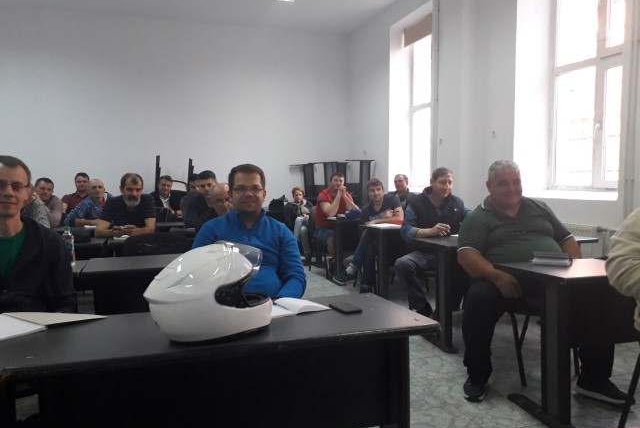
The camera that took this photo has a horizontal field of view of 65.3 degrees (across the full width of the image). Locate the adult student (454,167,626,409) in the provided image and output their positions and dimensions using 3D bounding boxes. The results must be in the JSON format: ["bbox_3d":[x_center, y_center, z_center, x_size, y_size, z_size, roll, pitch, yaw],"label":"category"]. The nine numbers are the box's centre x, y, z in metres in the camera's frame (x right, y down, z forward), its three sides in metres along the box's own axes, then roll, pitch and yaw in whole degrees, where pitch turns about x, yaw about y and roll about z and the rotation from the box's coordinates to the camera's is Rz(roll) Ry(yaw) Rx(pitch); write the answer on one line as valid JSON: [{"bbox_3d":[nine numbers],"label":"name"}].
[{"bbox_3d":[1.201,0.353,2.893,0.800,1.290,0.750,0,3,0],"label":"adult student"}]

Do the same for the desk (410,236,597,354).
[{"bbox_3d":[1.433,0.573,3.907,1.250,0.740,0.550,-1,3,-13],"label":"desk"}]

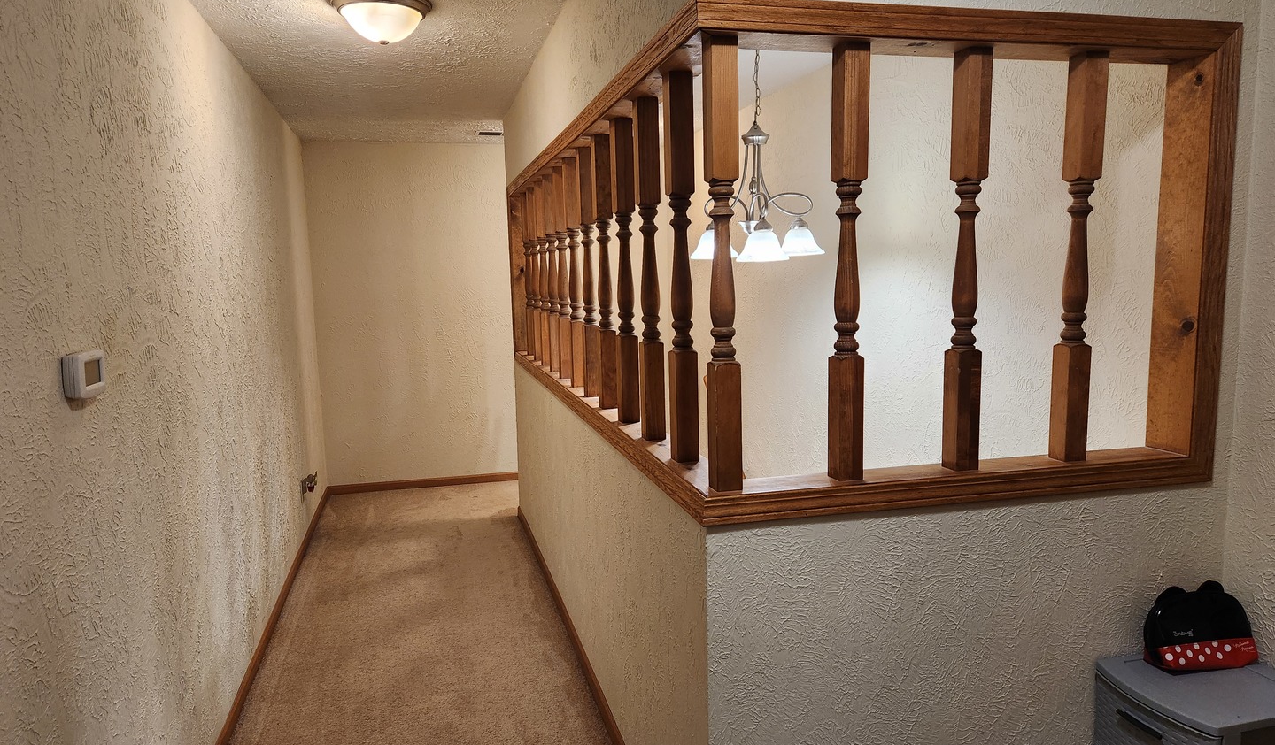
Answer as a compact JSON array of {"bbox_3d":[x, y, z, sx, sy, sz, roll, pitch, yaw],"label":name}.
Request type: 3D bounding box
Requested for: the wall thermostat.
[{"bbox_3d":[-1.143,0.003,1.754,0.035,0.086,0.136,-3,7,-14],"label":"wall thermostat"}]

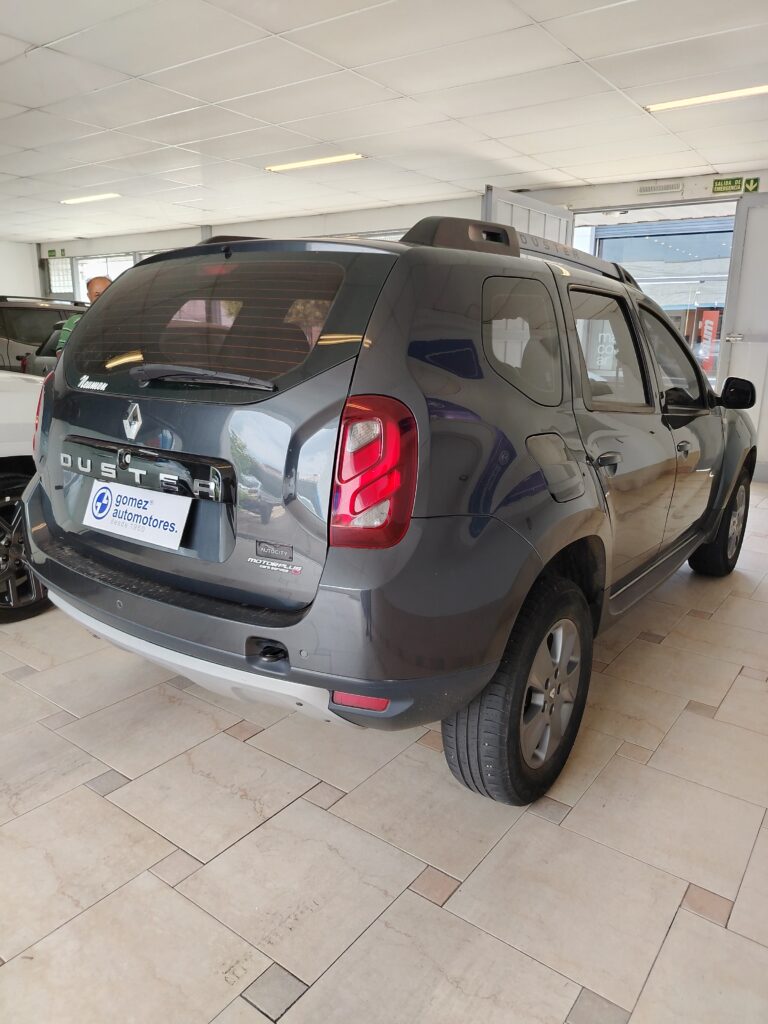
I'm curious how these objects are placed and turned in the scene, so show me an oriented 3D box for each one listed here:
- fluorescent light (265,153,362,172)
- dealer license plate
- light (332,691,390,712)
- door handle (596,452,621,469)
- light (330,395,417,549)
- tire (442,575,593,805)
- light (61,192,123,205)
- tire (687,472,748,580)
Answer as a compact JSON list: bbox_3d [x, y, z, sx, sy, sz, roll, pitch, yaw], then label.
[{"bbox_3d":[-0.654,-3.186,6.487,1.220,0.065,0.120,11,17,35],"label":"fluorescent light"},{"bbox_3d":[-0.651,0.002,1.851,0.410,0.131,0.012,11,-5,35],"label":"dealer license plate"},{"bbox_3d":[-0.051,0.425,1.597,0.130,0.034,0.025,5,14,15],"label":"light"},{"bbox_3d":[0.719,-0.163,2.262,0.045,0.045,0.200,11,16,35],"label":"door handle"},{"bbox_3d":[-0.016,-0.090,1.567,0.170,0.355,0.155,8,15,28],"label":"light"},{"bbox_3d":[0.424,0.512,2.148,0.225,0.675,0.680,11,16,35],"label":"tire"},{"bbox_3d":[-3.541,-3.772,8.553,1.220,0.065,0.120,11,17,35],"label":"light"},{"bbox_3d":[2.018,0.042,4.261,0.225,0.675,0.680,10,16,34],"label":"tire"}]

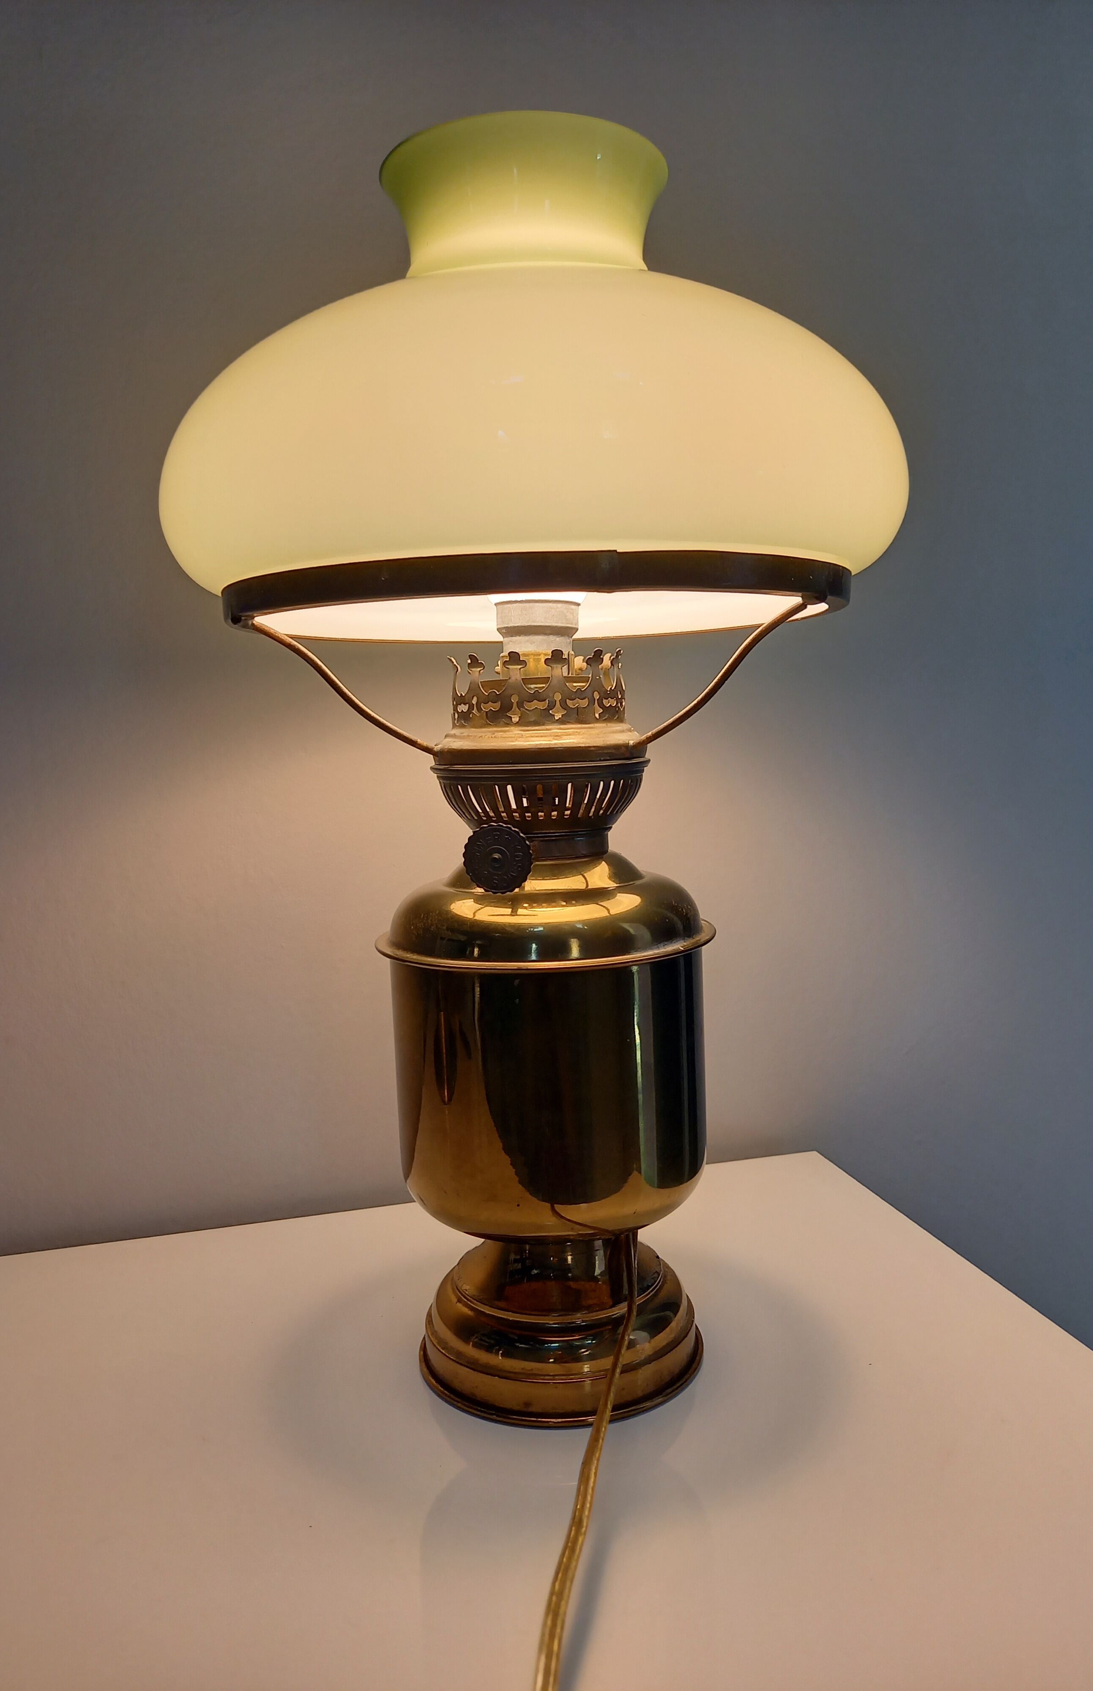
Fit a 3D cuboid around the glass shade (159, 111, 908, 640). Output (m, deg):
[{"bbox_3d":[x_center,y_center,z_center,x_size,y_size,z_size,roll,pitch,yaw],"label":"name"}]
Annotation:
[{"bbox_3d":[-0.005,-0.146,0.408,0.242,0.144,0.242,-2,6,0],"label":"glass shade"}]

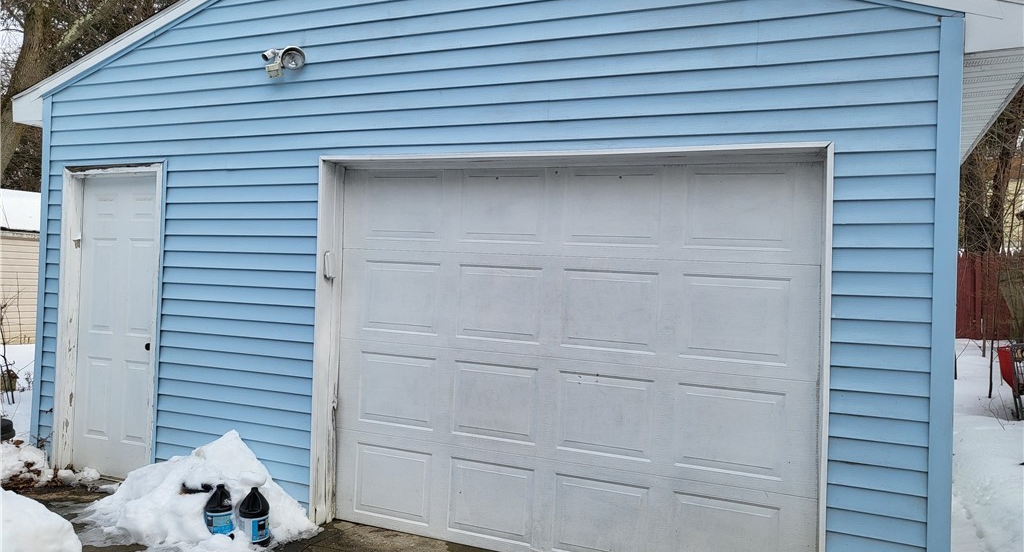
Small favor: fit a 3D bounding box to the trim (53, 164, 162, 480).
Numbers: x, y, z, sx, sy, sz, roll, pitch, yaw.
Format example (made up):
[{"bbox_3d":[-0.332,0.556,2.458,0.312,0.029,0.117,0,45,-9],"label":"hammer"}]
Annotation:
[{"bbox_3d":[-2.705,0.304,5.231,0.989,2.113,0.150,2,0,25],"label":"trim"}]

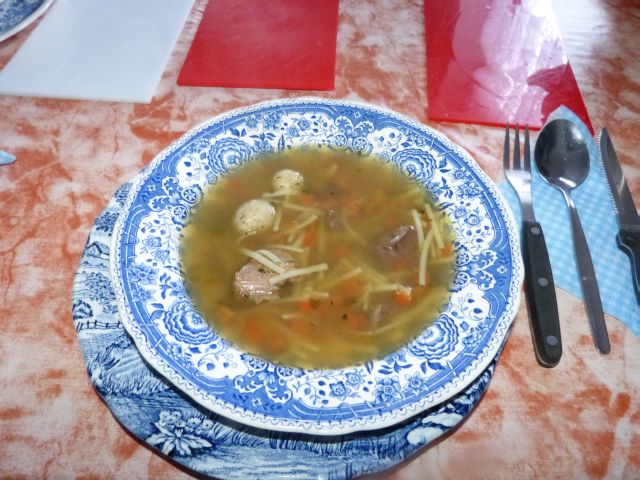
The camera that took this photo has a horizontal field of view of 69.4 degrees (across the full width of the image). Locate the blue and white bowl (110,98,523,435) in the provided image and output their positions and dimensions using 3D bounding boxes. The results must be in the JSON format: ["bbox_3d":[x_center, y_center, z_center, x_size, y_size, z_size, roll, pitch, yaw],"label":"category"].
[{"bbox_3d":[0.000,0.001,0.280,0.230,0.037,0.230,2,54,-3],"label":"blue and white bowl"}]

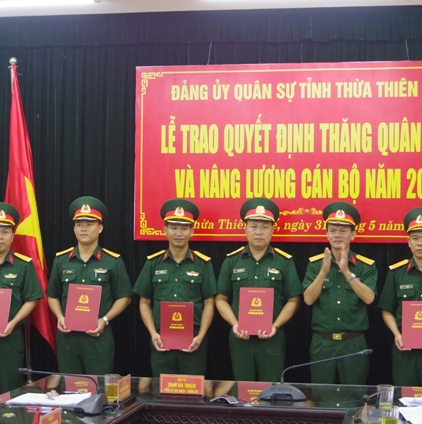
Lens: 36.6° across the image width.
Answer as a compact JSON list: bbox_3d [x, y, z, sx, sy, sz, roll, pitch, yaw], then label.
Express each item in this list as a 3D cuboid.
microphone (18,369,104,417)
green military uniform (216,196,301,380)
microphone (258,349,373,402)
[{"bbox_3d":[-0.651,0.775,2.820,0.440,0.150,0.190,0,-1,18],"label":"microphone"},{"bbox_3d":[0.324,0.788,4.270,0.540,1.750,0.340,0,-1,6],"label":"green military uniform"},{"bbox_3d":[0.479,0.750,2.930,0.510,0.240,0.160,0,-1,6],"label":"microphone"}]

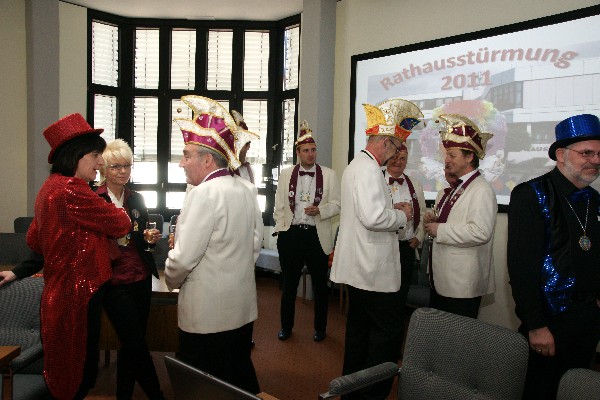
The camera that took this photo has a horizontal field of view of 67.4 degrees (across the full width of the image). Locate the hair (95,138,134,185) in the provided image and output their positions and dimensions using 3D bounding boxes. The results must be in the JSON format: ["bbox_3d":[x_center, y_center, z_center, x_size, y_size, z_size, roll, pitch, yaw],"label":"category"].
[{"bbox_3d":[-1.071,-0.221,2.620,0.210,0.260,0.230,-1,4,-36],"label":"hair"}]

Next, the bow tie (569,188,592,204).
[{"bbox_3d":[1.220,-0.014,1.950,0.125,0.065,0.040,1,4,-13],"label":"bow tie"}]

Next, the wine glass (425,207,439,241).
[{"bbox_3d":[0.836,0.139,2.850,0.068,0.205,0.068,5,3,0],"label":"wine glass"}]

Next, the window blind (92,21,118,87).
[{"bbox_3d":[-2.466,-1.849,5.700,0.330,0.790,0.060,-2,5,-44],"label":"window blind"}]

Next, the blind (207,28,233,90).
[{"bbox_3d":[-1.043,-1.819,5.850,0.320,0.790,0.060,2,3,1],"label":"blind"}]

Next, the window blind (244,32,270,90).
[{"bbox_3d":[-0.562,-1.810,5.850,0.320,0.790,0.060,2,3,1],"label":"window blind"}]

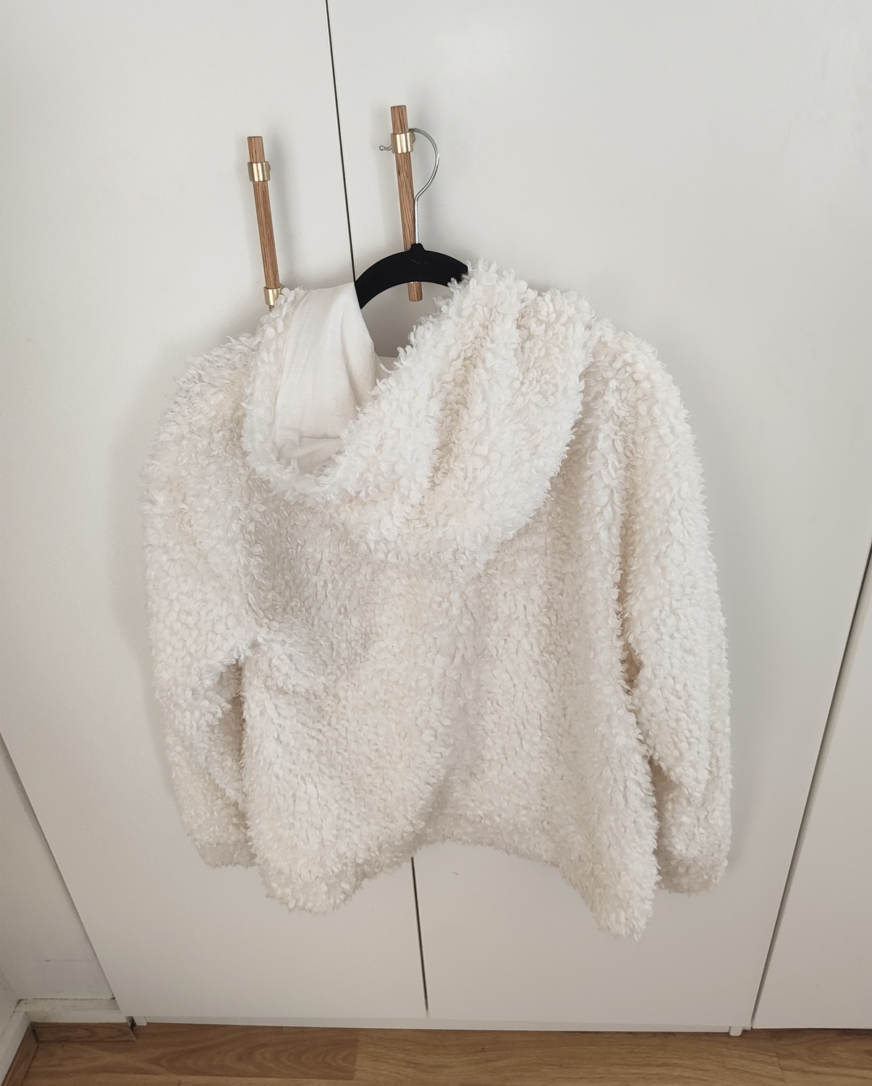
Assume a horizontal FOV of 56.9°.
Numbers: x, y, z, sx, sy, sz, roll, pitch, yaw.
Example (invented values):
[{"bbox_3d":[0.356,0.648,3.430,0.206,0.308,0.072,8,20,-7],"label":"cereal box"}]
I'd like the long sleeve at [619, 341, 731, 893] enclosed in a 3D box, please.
[{"bbox_3d":[0.253,0.132,0.841,0.115,0.703,0.125,-10,29,9],"label":"long sleeve"}]

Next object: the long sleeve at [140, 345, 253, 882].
[{"bbox_3d":[-0.256,0.126,0.865,0.118,0.687,0.125,7,31,-1],"label":"long sleeve"}]

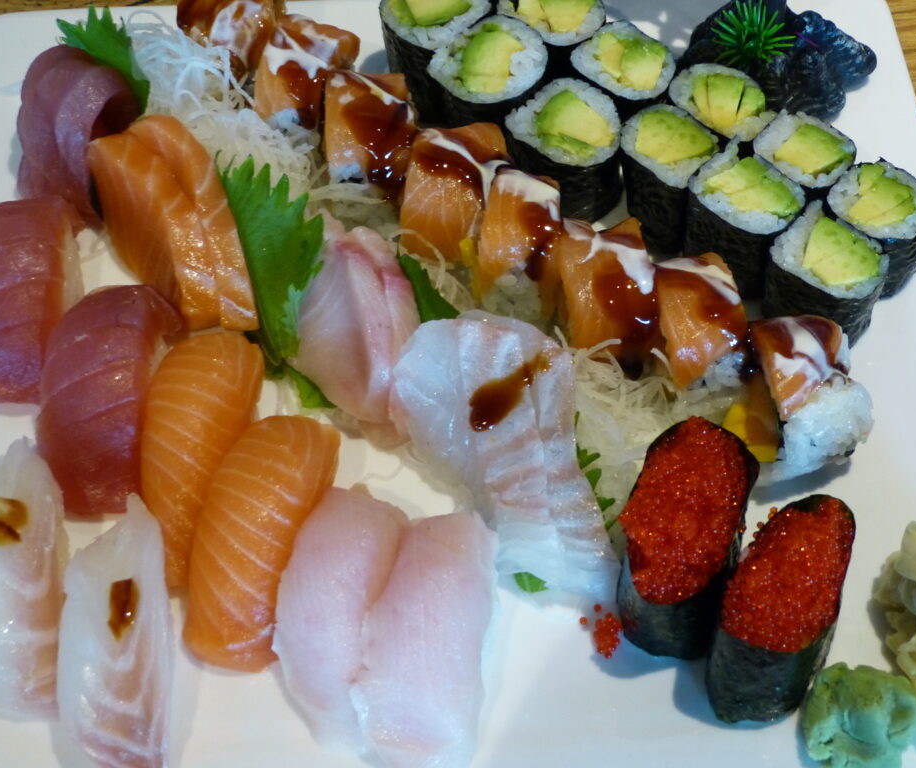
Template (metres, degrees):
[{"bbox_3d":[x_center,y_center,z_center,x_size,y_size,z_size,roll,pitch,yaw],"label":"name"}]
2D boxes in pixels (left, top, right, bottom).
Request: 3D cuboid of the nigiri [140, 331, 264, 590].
[{"bbox_3d":[-0.061,0.018,0.499,0.028,0.029,0.068,6,54,5],"label":"nigiri"}]

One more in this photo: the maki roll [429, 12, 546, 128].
[{"bbox_3d":[0.008,-0.084,0.575,0.032,0.025,0.032,0,54,0],"label":"maki roll"}]

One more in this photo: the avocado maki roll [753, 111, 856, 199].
[{"bbox_3d":[0.093,-0.056,0.567,0.028,0.024,0.029,0,51,0],"label":"avocado maki roll"}]

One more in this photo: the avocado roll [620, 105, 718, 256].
[{"bbox_3d":[0.057,-0.054,0.553,0.025,0.026,0.029,0,54,0],"label":"avocado roll"}]

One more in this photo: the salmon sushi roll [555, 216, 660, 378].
[{"bbox_3d":[0.038,-0.022,0.534,0.024,0.030,0.029,15,52,11],"label":"salmon sushi roll"}]

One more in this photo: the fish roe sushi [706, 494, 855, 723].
[{"bbox_3d":[0.075,0.051,0.476,0.028,0.030,0.046,19,53,14],"label":"fish roe sushi"}]

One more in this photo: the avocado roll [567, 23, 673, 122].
[{"bbox_3d":[0.046,-0.083,0.588,0.029,0.024,0.030,0,51,0],"label":"avocado roll"}]

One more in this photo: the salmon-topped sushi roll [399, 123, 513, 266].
[{"bbox_3d":[-0.001,-0.049,0.556,0.024,0.030,0.030,16,53,12],"label":"salmon-topped sushi roll"}]

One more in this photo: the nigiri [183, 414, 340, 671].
[{"bbox_3d":[-0.046,0.035,0.490,0.027,0.026,0.064,11,52,8],"label":"nigiri"}]

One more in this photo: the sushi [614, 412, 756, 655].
[{"bbox_3d":[0.053,0.038,0.487,0.029,0.029,0.050,11,52,8],"label":"sushi"}]

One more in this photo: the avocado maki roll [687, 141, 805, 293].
[{"bbox_3d":[0.076,-0.044,0.546,0.029,0.025,0.031,0,54,0],"label":"avocado maki roll"}]

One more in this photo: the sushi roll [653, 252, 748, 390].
[{"bbox_3d":[0.060,-0.013,0.518,0.023,0.034,0.036,-8,54,-6],"label":"sushi roll"}]

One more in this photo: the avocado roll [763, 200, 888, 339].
[{"bbox_3d":[0.095,-0.028,0.536,0.029,0.022,0.031,0,54,0],"label":"avocado roll"}]

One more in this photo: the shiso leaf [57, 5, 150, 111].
[{"bbox_3d":[-0.097,-0.085,0.565,0.036,0.040,0.010,25,18,17],"label":"shiso leaf"}]

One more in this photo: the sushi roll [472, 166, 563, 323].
[{"bbox_3d":[0.016,-0.035,0.545,0.022,0.030,0.030,17,53,13],"label":"sushi roll"}]

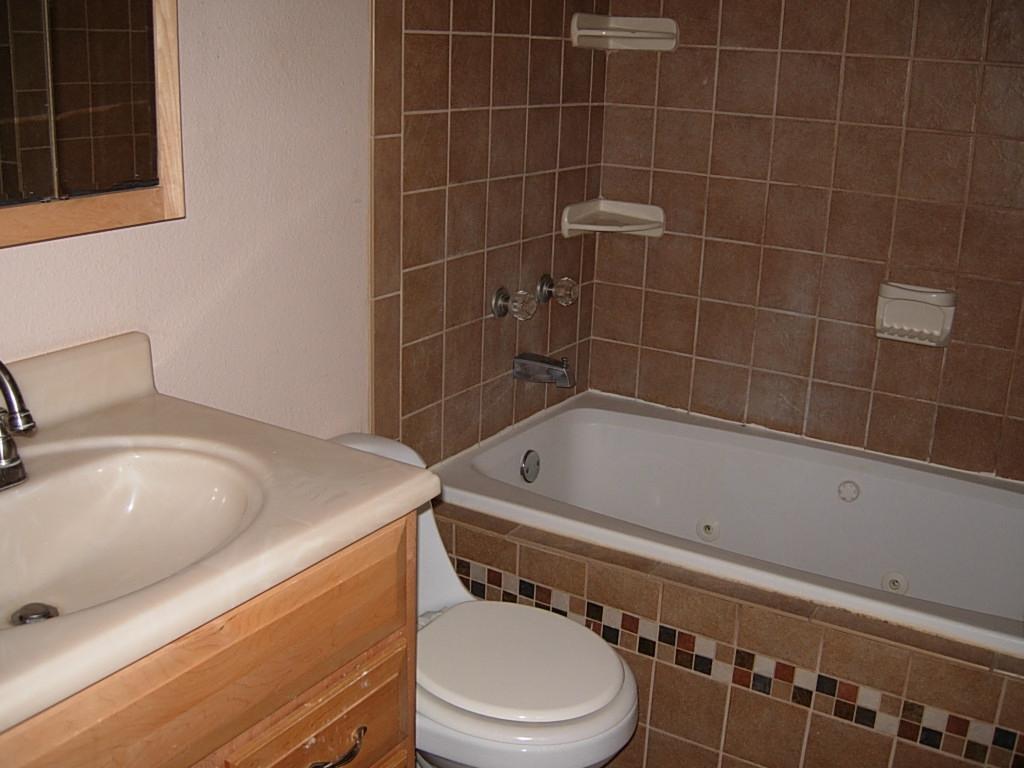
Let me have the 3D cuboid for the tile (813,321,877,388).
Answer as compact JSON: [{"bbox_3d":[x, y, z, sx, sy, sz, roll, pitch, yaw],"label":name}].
[{"bbox_3d":[0.802,-0.072,2.556,0.152,0.152,0.010,12,20,30],"label":"tile"}]

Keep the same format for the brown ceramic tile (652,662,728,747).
[{"bbox_3d":[0.334,0.604,2.003,0.152,0.152,0.009,12,20,30],"label":"brown ceramic tile"}]

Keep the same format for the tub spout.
[{"bbox_3d":[0.083,-0.036,2.566,0.156,0.069,0.052,12,20,30],"label":"tub spout"}]

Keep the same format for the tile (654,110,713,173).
[{"bbox_3d":[0.427,-0.603,2.650,0.152,0.152,0.010,12,20,30],"label":"tile"}]

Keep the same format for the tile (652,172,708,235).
[{"bbox_3d":[0.422,-0.456,2.697,0.151,0.151,0.010,12,20,30],"label":"tile"}]

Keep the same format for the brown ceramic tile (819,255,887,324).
[{"bbox_3d":[0.807,-0.220,2.516,0.151,0.151,0.010,12,20,30],"label":"brown ceramic tile"}]

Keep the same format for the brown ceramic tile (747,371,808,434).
[{"bbox_3d":[0.670,0.044,2.679,0.152,0.145,0.010,12,20,30],"label":"brown ceramic tile"}]

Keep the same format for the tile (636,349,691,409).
[{"bbox_3d":[0.409,-0.015,2.835,0.152,0.145,0.010,12,20,30],"label":"tile"}]

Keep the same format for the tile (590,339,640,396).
[{"bbox_3d":[0.282,-0.043,2.911,0.141,0.145,0.010,12,20,30],"label":"tile"}]

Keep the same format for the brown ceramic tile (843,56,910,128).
[{"bbox_3d":[0.814,-0.654,2.384,0.151,0.151,0.010,12,20,30],"label":"brown ceramic tile"}]

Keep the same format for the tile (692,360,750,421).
[{"bbox_3d":[0.539,0.015,2.757,0.152,0.148,0.010,12,20,30],"label":"tile"}]

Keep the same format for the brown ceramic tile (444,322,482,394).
[{"bbox_3d":[-0.112,-0.057,2.415,0.010,0.152,0.152,13,20,30],"label":"brown ceramic tile"}]

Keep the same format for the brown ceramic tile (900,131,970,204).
[{"bbox_3d":[0.942,-0.483,2.368,0.152,0.152,0.010,13,20,30],"label":"brown ceramic tile"}]

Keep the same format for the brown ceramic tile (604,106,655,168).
[{"bbox_3d":[0.303,-0.638,2.746,0.142,0.152,0.010,13,20,30],"label":"brown ceramic tile"}]

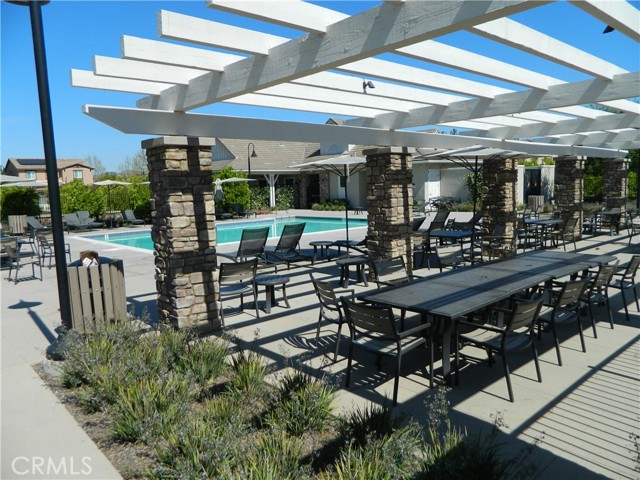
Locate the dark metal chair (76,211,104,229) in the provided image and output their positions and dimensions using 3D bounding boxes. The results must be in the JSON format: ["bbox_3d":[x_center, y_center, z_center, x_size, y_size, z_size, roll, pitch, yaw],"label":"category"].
[{"bbox_3d":[-11.248,-0.945,22.491,1.900,0.950,0.680,4,9,40],"label":"dark metal chair"}]

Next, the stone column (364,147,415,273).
[{"bbox_3d":[1.339,-0.418,8.733,0.680,2.500,0.680,-8,9,-41],"label":"stone column"}]

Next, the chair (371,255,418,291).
[{"bbox_3d":[1.092,0.710,6.022,0.590,0.880,0.590,-7,10,-40],"label":"chair"}]

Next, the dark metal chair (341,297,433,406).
[{"bbox_3d":[0.603,0.912,4.130,0.575,0.850,0.580,-8,8,-41],"label":"dark metal chair"}]

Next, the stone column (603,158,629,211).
[{"bbox_3d":[10.771,-1.695,16.869,0.680,2.480,0.680,-7,10,-40],"label":"stone column"}]

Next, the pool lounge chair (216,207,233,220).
[{"bbox_3d":[-6.374,-1.781,29.954,1.700,0.940,0.690,4,9,43],"label":"pool lounge chair"}]

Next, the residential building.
[{"bbox_3d":[-41.710,-9.012,71.371,10.500,7.000,9.000,-7,10,-40],"label":"residential building"}]

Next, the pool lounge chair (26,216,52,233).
[{"bbox_3d":[-13.181,-0.695,22.303,1.600,0.940,0.690,-2,6,0],"label":"pool lounge chair"}]

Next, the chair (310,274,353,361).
[{"bbox_3d":[0.294,0.844,5.330,0.590,0.870,0.590,-4,7,-20],"label":"chair"}]

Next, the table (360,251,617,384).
[{"bbox_3d":[2.371,0.791,5.853,4.200,0.720,1.050,-7,10,-40],"label":"table"}]

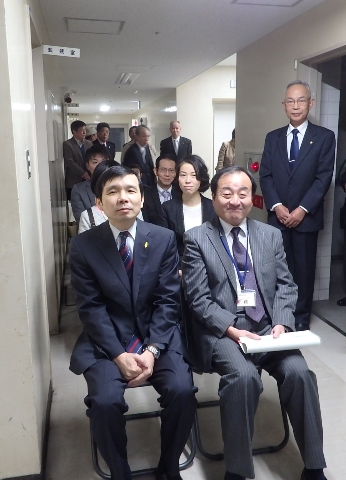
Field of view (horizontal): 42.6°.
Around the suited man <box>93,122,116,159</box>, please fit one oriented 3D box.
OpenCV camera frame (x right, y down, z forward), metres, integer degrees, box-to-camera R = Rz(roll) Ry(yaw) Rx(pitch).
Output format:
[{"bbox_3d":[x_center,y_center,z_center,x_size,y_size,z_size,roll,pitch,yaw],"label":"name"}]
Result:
[{"bbox_3d":[-1.051,-0.993,7.016,0.480,1.670,0.320,-3,12,-11],"label":"suited man"}]

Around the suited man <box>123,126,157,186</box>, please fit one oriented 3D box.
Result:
[{"bbox_3d":[-0.409,-0.793,6.202,0.500,1.585,0.340,-9,14,-33],"label":"suited man"}]

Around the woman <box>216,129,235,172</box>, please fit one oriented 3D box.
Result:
[{"bbox_3d":[0.939,-0.855,6.430,0.480,1.570,0.300,0,12,5],"label":"woman"}]

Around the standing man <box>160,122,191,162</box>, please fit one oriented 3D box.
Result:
[{"bbox_3d":[0.060,-1.004,6.978,0.500,1.670,0.320,-2,12,-4],"label":"standing man"}]

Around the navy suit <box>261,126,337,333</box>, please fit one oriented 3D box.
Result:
[{"bbox_3d":[0.885,-0.106,3.108,0.500,1.384,0.310,4,13,23],"label":"navy suit"}]

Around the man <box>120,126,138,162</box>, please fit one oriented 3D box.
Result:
[{"bbox_3d":[-0.628,-1.140,7.756,0.500,1.645,0.320,-3,12,-11],"label":"man"}]

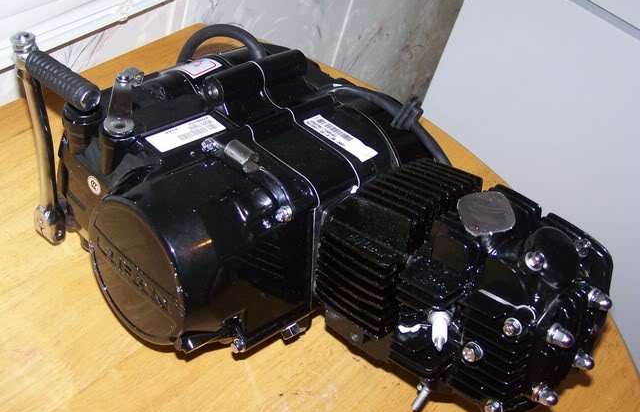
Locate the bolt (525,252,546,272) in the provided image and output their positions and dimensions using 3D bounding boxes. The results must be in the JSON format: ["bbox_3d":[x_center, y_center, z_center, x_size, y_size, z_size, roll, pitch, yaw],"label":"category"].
[{"bbox_3d":[0.134,0.034,0.585,0.013,0.008,0.013,-27,80,-39],"label":"bolt"}]

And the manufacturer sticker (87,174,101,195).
[{"bbox_3d":[-0.166,-0.016,0.695,0.001,0.015,0.015,-27,59,-39],"label":"manufacturer sticker"}]

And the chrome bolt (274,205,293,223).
[{"bbox_3d":[-0.026,0.005,0.685,0.013,0.013,0.009,41,44,25],"label":"chrome bolt"}]

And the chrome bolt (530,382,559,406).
[{"bbox_3d":[0.144,0.121,0.606,0.014,0.012,0.012,26,38,37],"label":"chrome bolt"}]

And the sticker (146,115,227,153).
[{"bbox_3d":[-0.097,-0.053,0.685,0.020,0.001,0.060,37,44,29],"label":"sticker"}]

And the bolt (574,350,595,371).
[{"bbox_3d":[0.185,0.108,0.659,0.014,0.013,0.013,25,36,36],"label":"bolt"}]

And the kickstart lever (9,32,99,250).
[{"bbox_3d":[-0.203,-0.036,0.756,0.124,0.193,0.039,25,36,36],"label":"kickstart lever"}]

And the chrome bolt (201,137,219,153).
[{"bbox_3d":[-0.081,-0.045,0.691,0.011,0.011,0.009,26,38,37],"label":"chrome bolt"}]

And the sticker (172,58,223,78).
[{"bbox_3d":[-0.101,-0.114,0.772,0.031,0.004,0.031,32,40,32],"label":"sticker"}]

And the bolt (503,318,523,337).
[{"bbox_3d":[0.122,0.077,0.597,0.013,0.013,0.008,41,44,25],"label":"bolt"}]

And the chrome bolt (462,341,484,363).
[{"bbox_3d":[0.102,0.097,0.628,0.013,0.013,0.009,41,44,25],"label":"chrome bolt"}]

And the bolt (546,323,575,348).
[{"bbox_3d":[0.155,0.084,0.609,0.016,0.014,0.014,25,36,36],"label":"bolt"}]

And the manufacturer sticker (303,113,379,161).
[{"bbox_3d":[0.017,-0.054,0.742,0.061,0.002,0.019,37,42,28],"label":"manufacturer sticker"}]

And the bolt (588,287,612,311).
[{"bbox_3d":[0.181,0.060,0.609,0.014,0.012,0.012,26,38,37],"label":"bolt"}]

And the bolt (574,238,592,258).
[{"bbox_3d":[0.170,0.027,0.609,0.011,0.008,0.011,-27,80,-39],"label":"bolt"}]

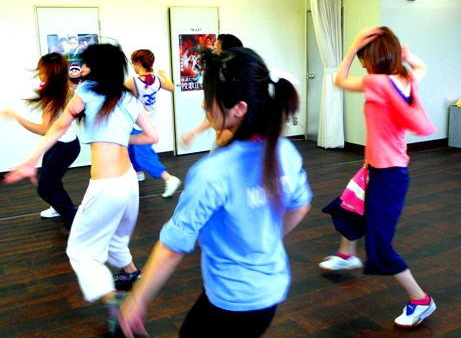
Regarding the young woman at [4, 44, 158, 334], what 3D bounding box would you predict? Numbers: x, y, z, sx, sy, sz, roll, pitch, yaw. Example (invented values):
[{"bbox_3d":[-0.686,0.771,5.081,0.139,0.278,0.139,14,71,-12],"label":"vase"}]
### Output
[{"bbox_3d":[-0.764,0.066,3.150,0.600,1.480,0.730,9,16,38],"label":"young woman"}]

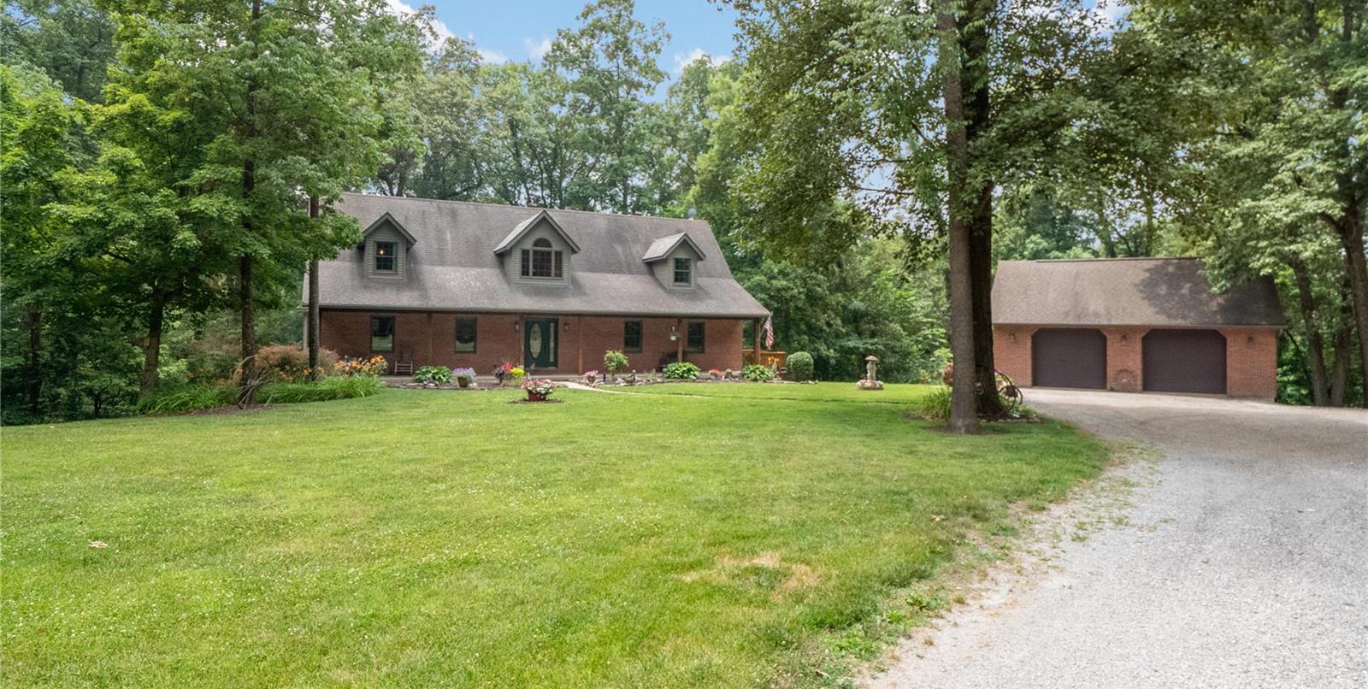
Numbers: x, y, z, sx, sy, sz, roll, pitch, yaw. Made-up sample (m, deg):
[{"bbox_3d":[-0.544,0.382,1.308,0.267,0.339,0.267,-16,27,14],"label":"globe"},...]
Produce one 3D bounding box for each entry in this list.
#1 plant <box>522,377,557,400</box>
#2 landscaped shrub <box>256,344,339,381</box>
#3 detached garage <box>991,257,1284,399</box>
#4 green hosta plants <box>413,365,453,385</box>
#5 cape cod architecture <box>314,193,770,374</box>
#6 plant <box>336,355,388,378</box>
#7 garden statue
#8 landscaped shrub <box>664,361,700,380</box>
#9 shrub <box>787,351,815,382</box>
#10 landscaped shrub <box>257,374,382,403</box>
[{"bbox_3d":[-4.075,1.228,21.322,0.950,0.660,0.930,1,1,0],"label":"plant"},{"bbox_3d":[-12.332,0.641,24.212,2.450,1.350,2.000,0,1,-27],"label":"landscaped shrub"},{"bbox_3d":[19.089,-0.950,33.296,10.195,5.600,7.800,1,1,28],"label":"detached garage"},{"bbox_3d":[-9.020,1.089,27.320,1.450,0.720,1.300,0,1,-24],"label":"green hosta plants"},{"bbox_3d":[-7.066,-2.571,35.334,18.510,7.700,12.200,0,1,-24],"label":"cape cod architecture"},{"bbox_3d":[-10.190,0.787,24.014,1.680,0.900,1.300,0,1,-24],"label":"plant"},{"bbox_3d":[6.813,0.991,27.818,1.000,1.200,1.000,1,1,0],"label":"garden statue"},{"bbox_3d":[-0.101,1.050,31.319,1.520,0.780,1.400,1,1,0],"label":"landscaped shrub"},{"bbox_3d":[4.888,0.903,31.816,1.160,1.270,1.160,1,1,0],"label":"shrub"},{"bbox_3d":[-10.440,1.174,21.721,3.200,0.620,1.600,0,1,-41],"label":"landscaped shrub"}]

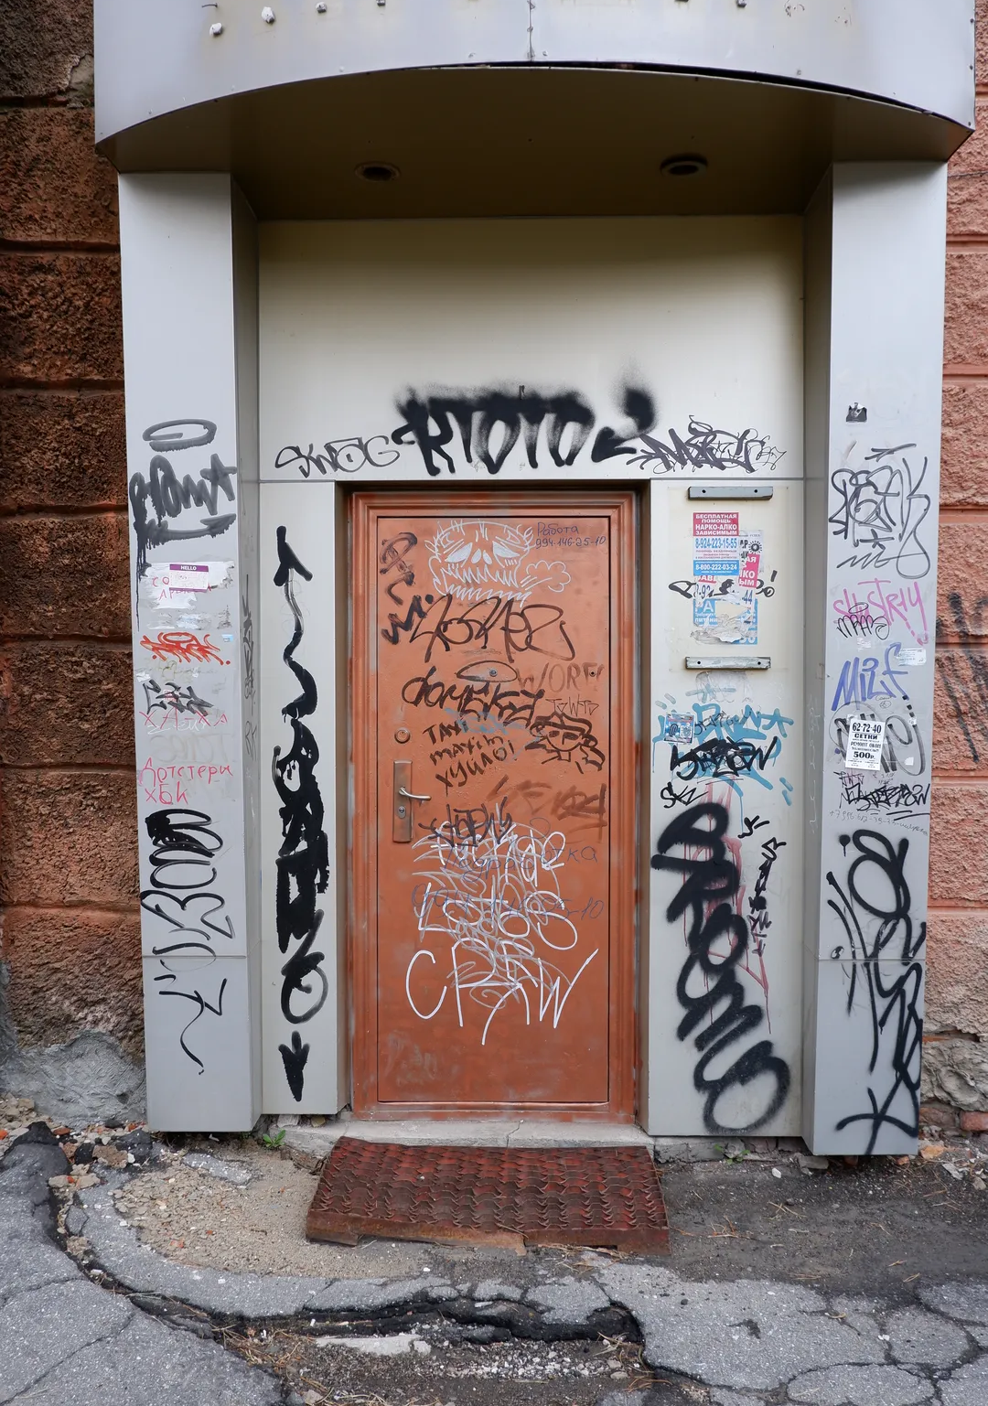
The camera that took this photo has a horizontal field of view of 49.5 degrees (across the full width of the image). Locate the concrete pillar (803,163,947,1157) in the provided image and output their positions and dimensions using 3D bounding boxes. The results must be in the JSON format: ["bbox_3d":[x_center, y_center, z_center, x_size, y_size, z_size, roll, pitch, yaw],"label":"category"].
[{"bbox_3d":[1.140,-0.090,3.250,0.325,2.930,0.320,0,1,1],"label":"concrete pillar"}]

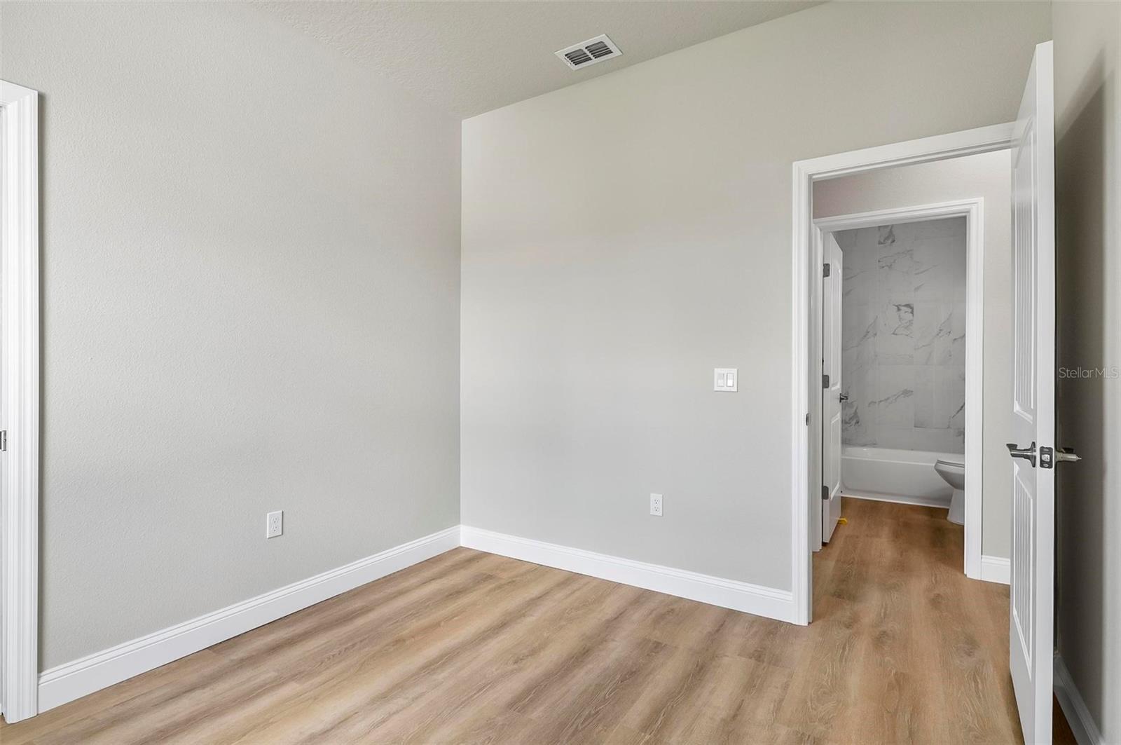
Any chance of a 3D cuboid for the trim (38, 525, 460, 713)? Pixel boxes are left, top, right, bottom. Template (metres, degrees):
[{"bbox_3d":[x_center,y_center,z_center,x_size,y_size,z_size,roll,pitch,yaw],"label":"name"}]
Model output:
[{"bbox_3d":[-1.220,1.087,2.657,0.015,0.135,2.052,0,0,33],"label":"trim"}]

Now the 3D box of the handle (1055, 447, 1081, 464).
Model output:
[{"bbox_3d":[1.427,0.237,1.500,0.065,0.062,0.130,0,0,36],"label":"handle"}]

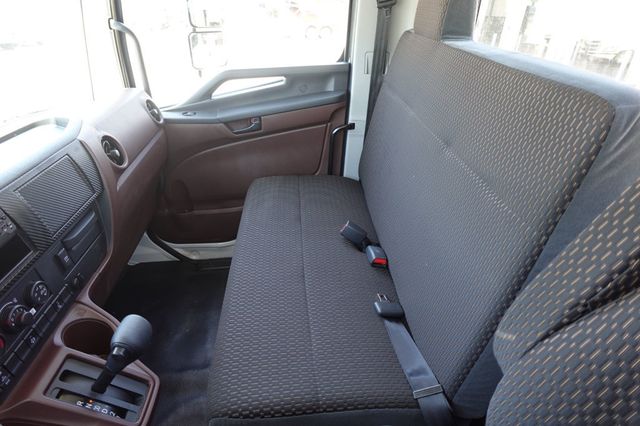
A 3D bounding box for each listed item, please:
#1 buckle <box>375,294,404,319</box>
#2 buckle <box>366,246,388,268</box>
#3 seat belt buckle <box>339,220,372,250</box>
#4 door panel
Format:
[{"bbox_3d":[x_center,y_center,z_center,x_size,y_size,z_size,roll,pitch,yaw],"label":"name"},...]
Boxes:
[{"bbox_3d":[0.174,0.240,0.921,0.058,0.020,0.066,-2,32,-4],"label":"buckle"},{"bbox_3d":[0.175,0.131,1.088,0.046,0.027,0.072,-2,32,-4],"label":"buckle"},{"bbox_3d":[0.113,0.071,1.156,0.080,0.047,0.030,40,31,29],"label":"seat belt buckle"},{"bbox_3d":[-0.352,-0.222,1.591,0.930,0.840,0.110,-2,32,-4],"label":"door panel"}]

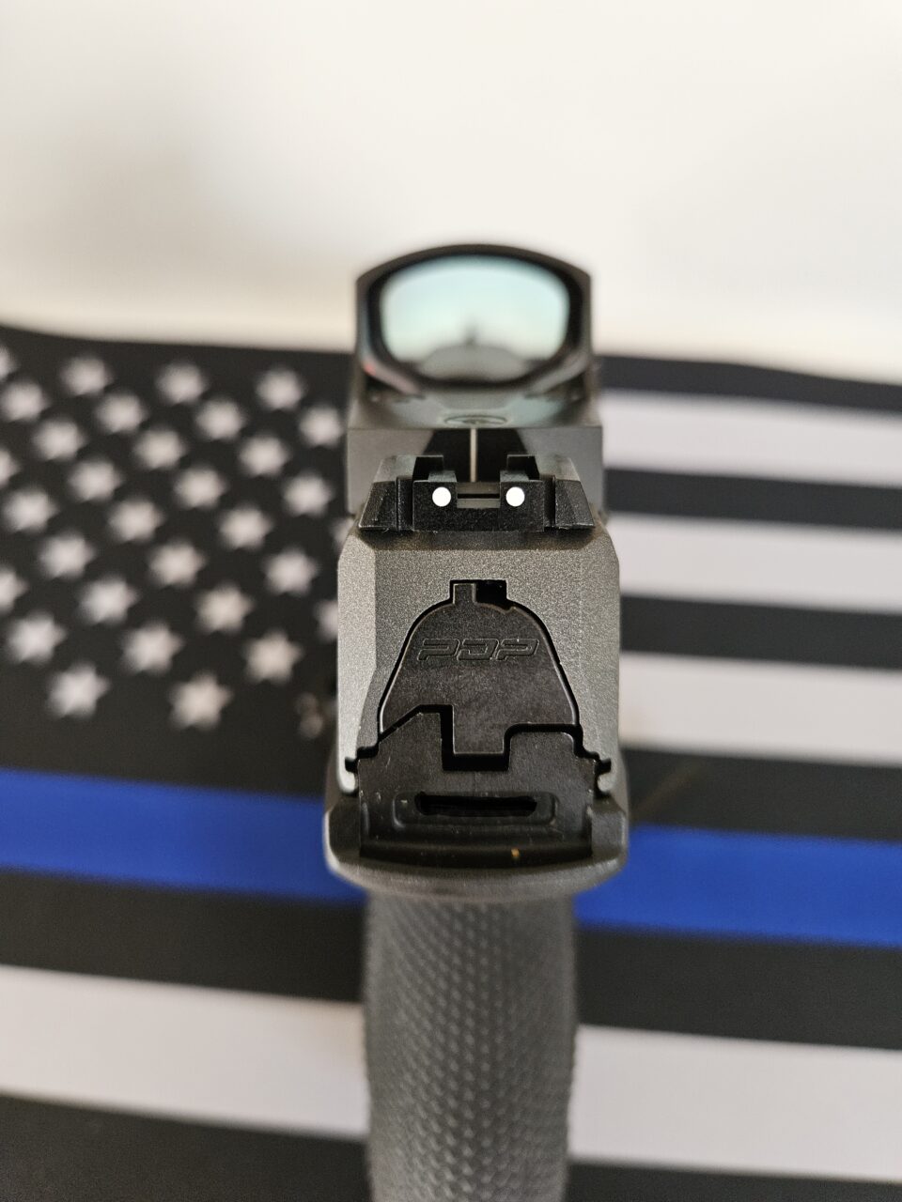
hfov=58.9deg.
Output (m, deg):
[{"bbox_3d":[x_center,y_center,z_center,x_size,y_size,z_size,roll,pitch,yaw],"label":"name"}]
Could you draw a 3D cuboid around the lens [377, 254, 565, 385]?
[{"bbox_3d":[0.003,-0.038,0.107,0.026,0.017,0.005,0,25,0],"label":"lens"}]

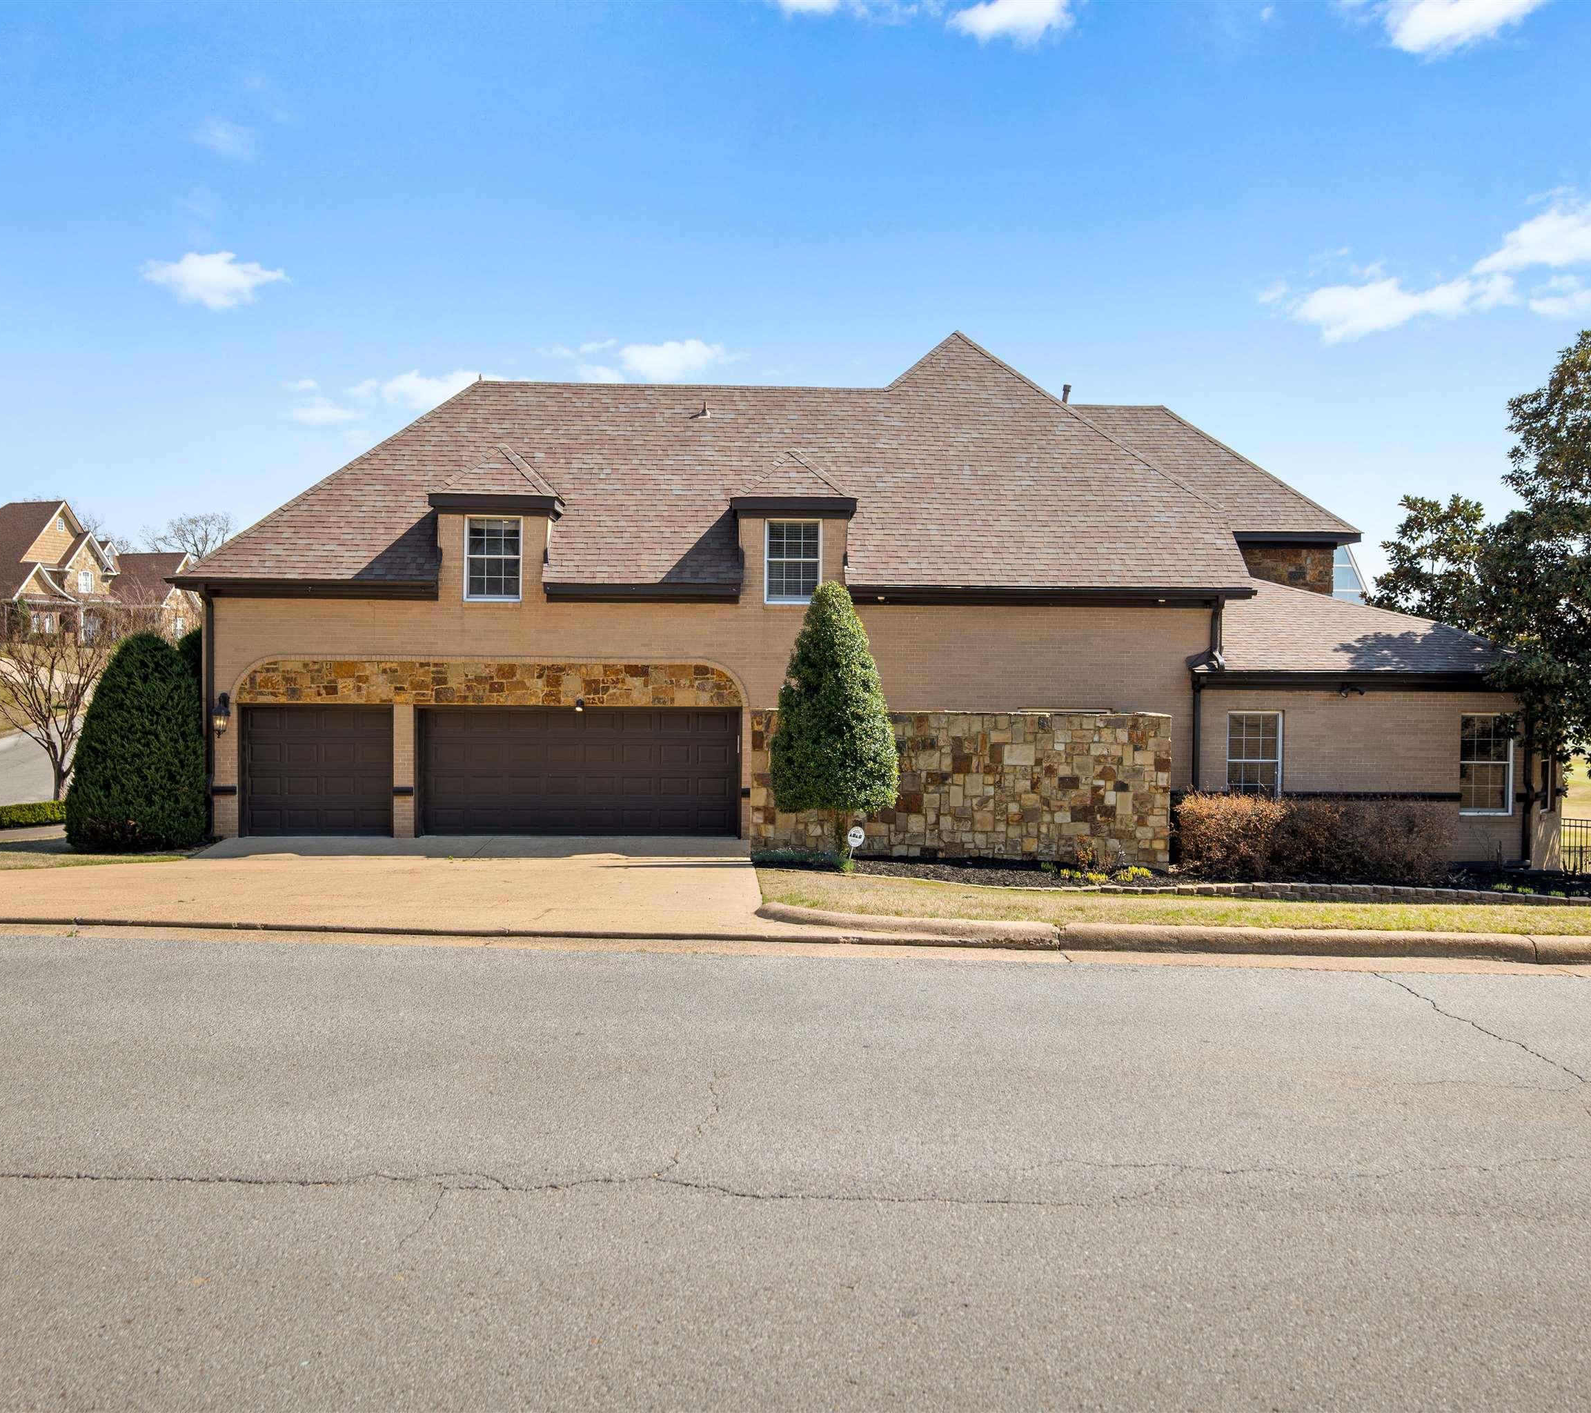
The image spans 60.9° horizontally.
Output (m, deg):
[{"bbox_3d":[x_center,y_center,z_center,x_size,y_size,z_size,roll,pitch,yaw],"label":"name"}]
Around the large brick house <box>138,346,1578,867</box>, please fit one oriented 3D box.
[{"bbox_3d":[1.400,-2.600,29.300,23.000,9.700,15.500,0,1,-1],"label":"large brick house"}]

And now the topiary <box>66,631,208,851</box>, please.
[{"bbox_3d":[-10.250,0.500,21.050,2.150,3.300,2.150,0,1,-1],"label":"topiary"}]

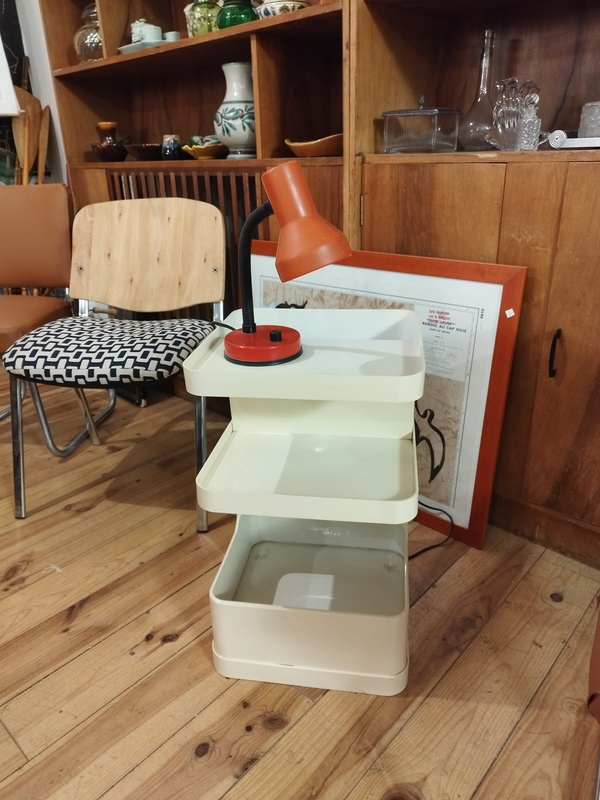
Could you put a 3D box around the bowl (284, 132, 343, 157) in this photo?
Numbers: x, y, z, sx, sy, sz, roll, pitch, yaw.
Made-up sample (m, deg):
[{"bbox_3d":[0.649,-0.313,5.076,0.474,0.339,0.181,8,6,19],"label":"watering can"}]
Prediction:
[{"bbox_3d":[0.053,-0.697,1.522,0.187,0.058,0.150,19,31,38],"label":"bowl"}]

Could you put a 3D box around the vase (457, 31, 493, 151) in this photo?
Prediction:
[{"bbox_3d":[0.411,-0.697,1.260,0.088,0.246,0.088,19,31,38],"label":"vase"}]

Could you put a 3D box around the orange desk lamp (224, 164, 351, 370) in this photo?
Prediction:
[{"bbox_3d":[-0.028,-0.237,0.992,0.262,0.338,0.158,11,27,26],"label":"orange desk lamp"}]

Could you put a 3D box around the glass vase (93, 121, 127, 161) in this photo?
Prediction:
[{"bbox_3d":[-0.734,-0.996,2.140,0.128,0.133,0.128,19,31,38],"label":"glass vase"}]

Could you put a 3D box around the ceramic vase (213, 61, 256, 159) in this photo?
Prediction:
[{"bbox_3d":[-0.179,-0.866,1.671,0.166,0.254,0.166,-1,24,1],"label":"ceramic vase"}]

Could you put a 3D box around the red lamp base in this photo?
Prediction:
[{"bbox_3d":[-0.071,-0.109,1.076,0.154,0.038,0.154,-1,24,1],"label":"red lamp base"}]

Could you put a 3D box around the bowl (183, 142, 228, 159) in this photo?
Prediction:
[{"bbox_3d":[-0.307,-0.810,1.808,0.156,0.047,0.140,19,31,38],"label":"bowl"}]

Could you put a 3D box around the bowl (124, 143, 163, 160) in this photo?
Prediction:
[{"bbox_3d":[-0.547,-0.896,2.004,0.173,0.056,0.173,-1,24,1],"label":"bowl"}]

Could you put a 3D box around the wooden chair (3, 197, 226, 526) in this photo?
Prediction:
[{"bbox_3d":[-0.495,-0.130,1.586,0.554,0.812,0.540,2,24,9],"label":"wooden chair"}]

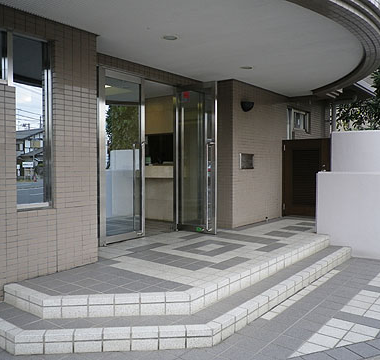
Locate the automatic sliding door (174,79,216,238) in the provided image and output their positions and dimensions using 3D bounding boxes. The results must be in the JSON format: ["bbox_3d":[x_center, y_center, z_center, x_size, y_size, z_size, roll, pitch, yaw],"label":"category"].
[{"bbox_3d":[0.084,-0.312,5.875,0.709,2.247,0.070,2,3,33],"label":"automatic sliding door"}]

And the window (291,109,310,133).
[{"bbox_3d":[2.449,-1.285,8.575,0.090,0.454,0.886,2,3,38],"label":"window"}]

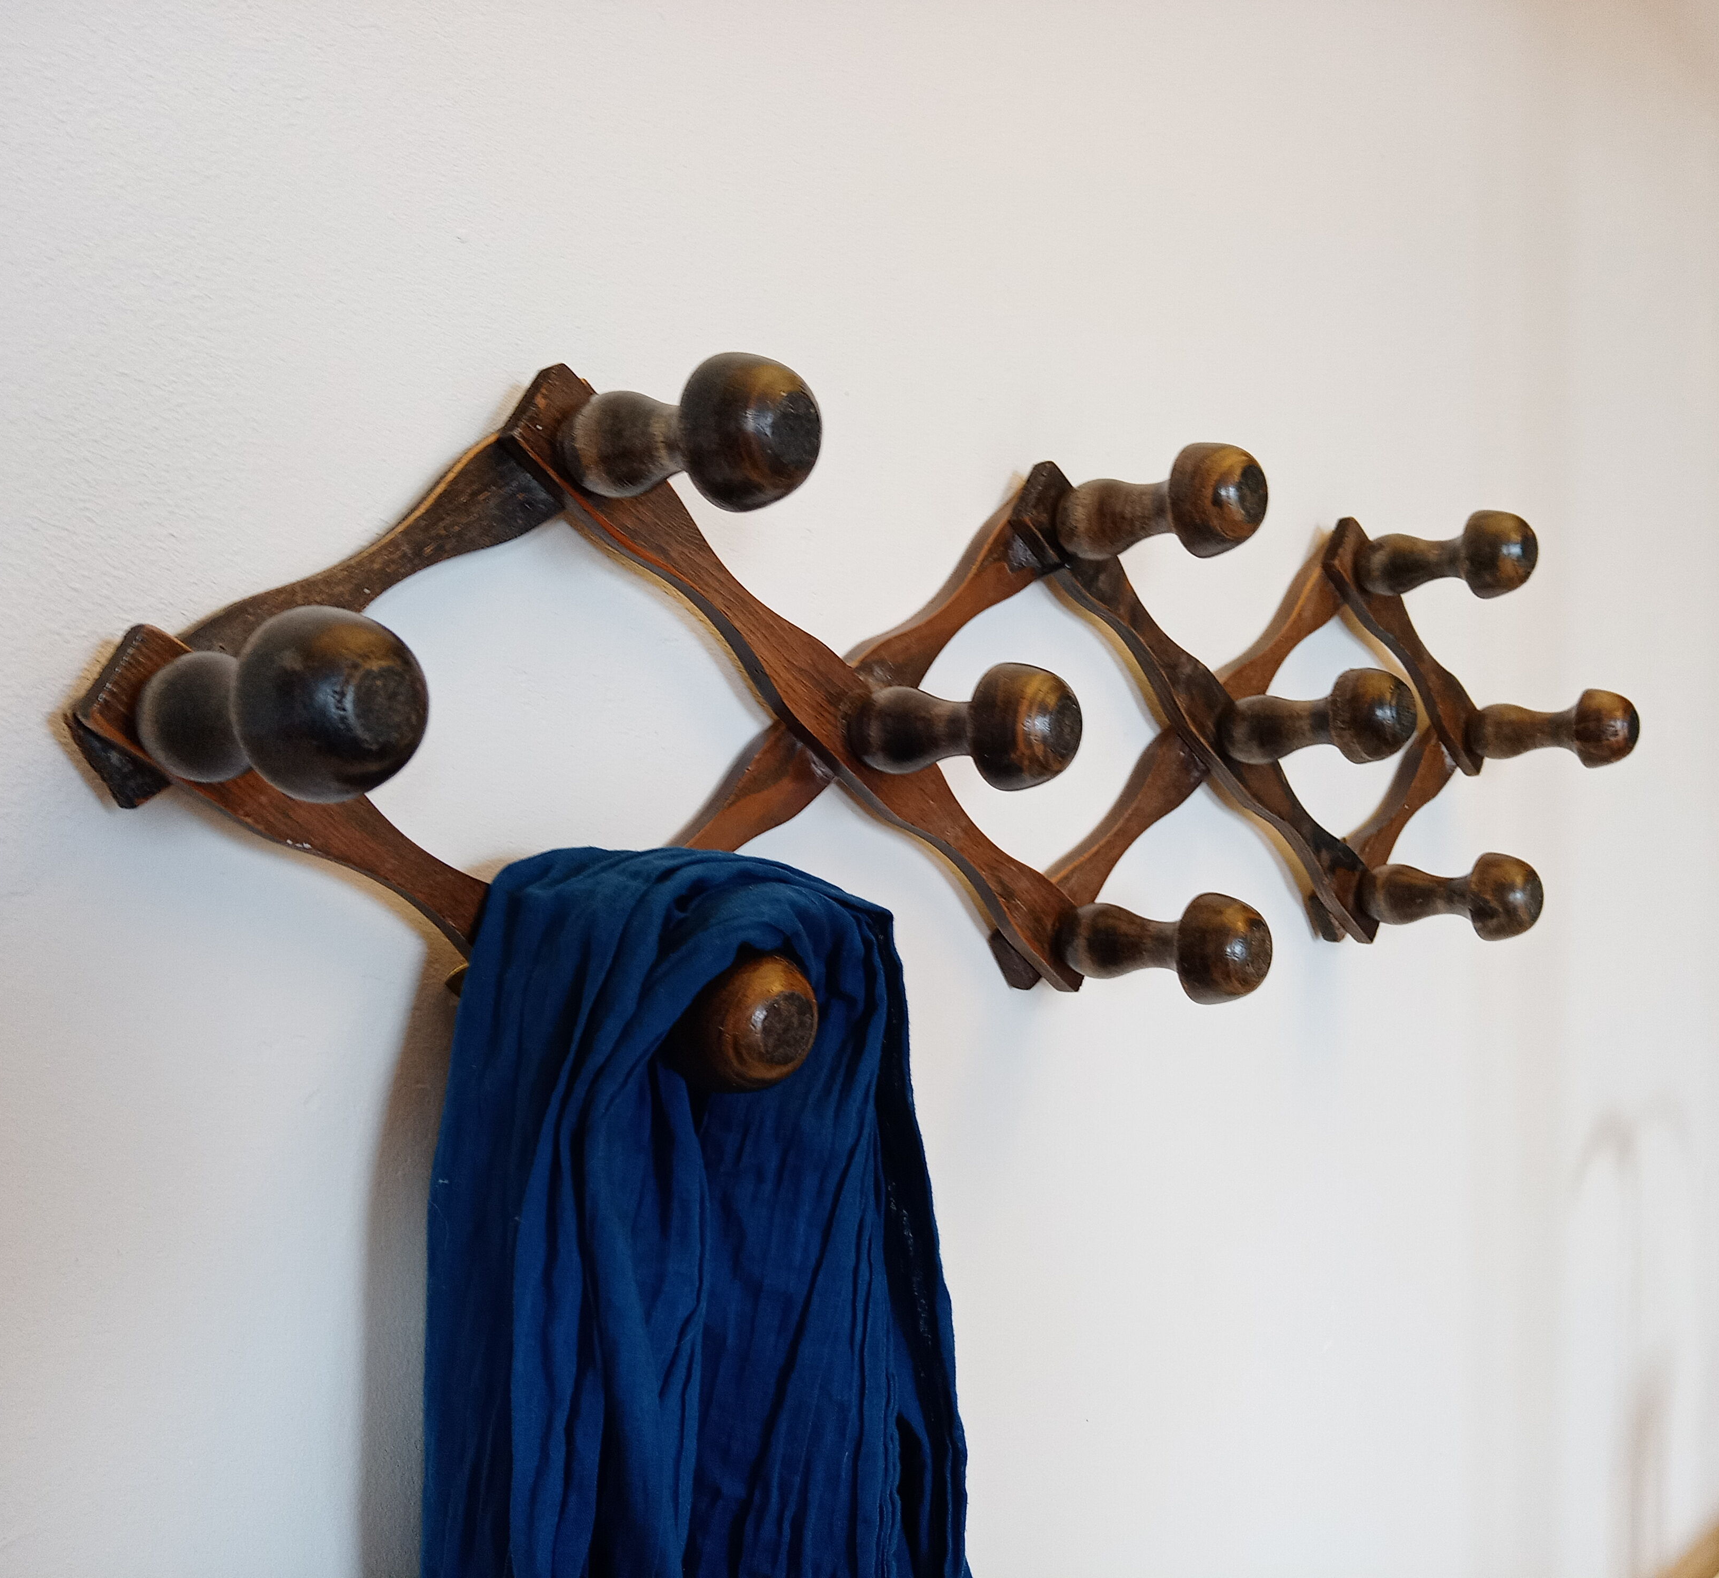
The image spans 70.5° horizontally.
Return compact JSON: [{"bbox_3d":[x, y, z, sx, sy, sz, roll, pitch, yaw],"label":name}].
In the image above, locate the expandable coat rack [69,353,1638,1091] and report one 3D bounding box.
[{"bbox_3d":[0.111,-0.023,0.468,0.692,0.215,0.104,-2,1,-38],"label":"expandable coat rack"}]

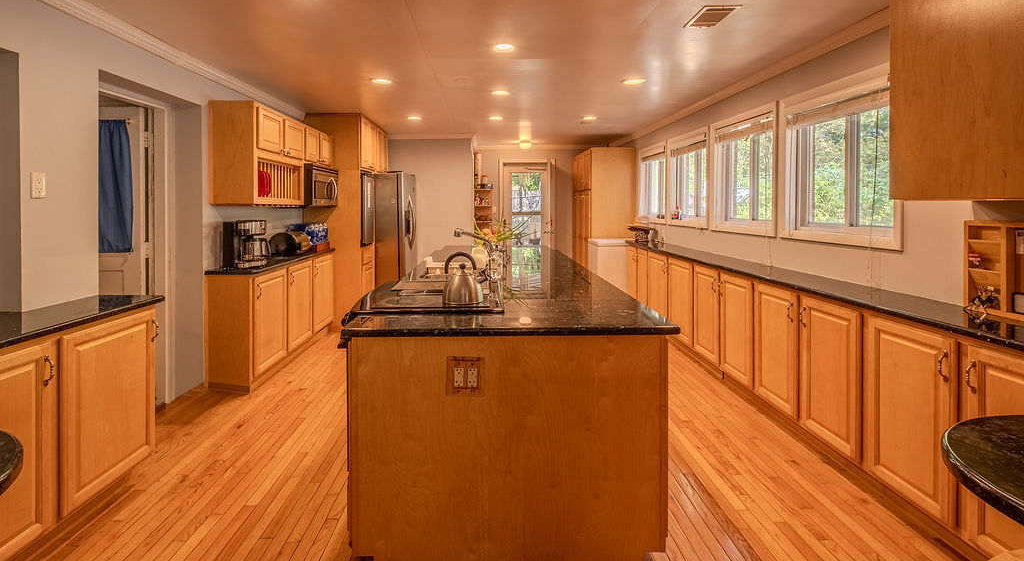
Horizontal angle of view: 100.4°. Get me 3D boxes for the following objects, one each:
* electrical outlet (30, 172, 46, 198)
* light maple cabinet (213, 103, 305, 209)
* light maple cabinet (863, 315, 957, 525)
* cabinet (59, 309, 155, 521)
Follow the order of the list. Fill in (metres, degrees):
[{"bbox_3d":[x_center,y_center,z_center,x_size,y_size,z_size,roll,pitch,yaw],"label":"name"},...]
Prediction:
[{"bbox_3d":[-2.096,-0.420,1.889,0.012,0.116,0.072,0,5,-3],"label":"electrical outlet"},{"bbox_3d":[-2.065,-1.007,3.540,0.325,0.753,0.860,0,8,-3],"label":"light maple cabinet"},{"bbox_3d":[1.788,0.530,1.759,0.360,0.690,0.393,0,5,-3],"label":"light maple cabinet"},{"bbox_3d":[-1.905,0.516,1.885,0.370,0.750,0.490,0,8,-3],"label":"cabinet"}]

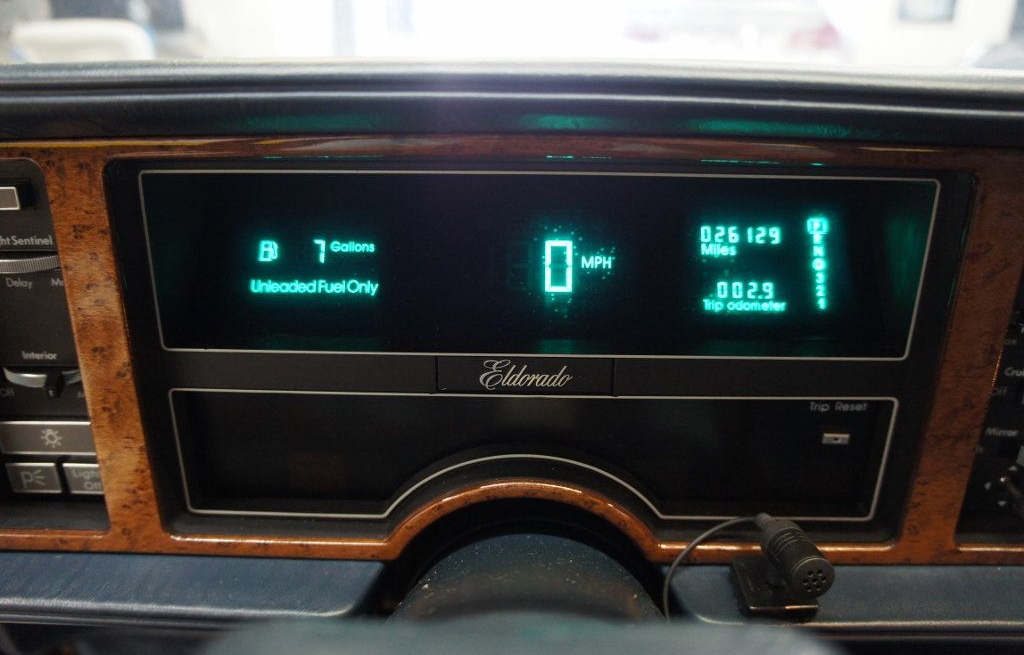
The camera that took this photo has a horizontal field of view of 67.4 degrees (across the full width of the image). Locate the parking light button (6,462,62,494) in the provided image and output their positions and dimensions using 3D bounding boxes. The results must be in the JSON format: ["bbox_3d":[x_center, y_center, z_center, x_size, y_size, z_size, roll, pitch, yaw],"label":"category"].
[{"bbox_3d":[-0.233,0.072,0.378,0.024,0.016,0.009,1,19,0],"label":"parking light button"}]

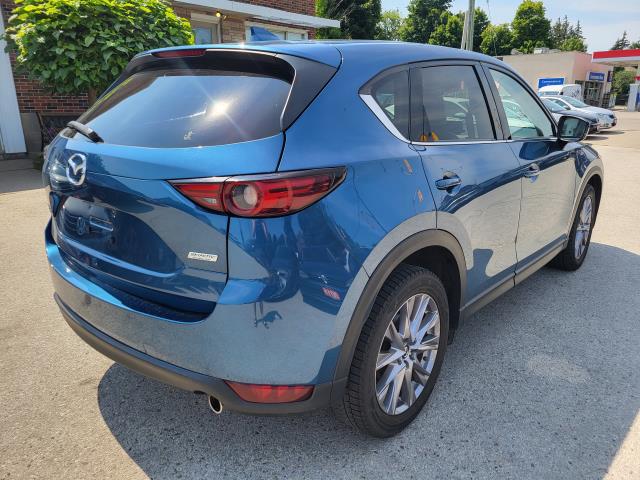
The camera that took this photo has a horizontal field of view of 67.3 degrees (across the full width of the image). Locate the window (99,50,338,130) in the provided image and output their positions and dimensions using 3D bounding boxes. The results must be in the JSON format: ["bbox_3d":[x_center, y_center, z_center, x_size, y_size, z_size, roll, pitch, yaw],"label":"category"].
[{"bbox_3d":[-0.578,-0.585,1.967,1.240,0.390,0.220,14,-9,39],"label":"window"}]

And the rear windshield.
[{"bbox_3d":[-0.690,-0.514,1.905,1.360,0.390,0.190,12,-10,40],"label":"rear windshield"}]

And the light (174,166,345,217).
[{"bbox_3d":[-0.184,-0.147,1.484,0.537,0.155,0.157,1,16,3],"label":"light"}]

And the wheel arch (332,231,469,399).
[{"bbox_3d":[0.320,0.233,1.945,0.140,0.520,0.980,12,20,40],"label":"wheel arch"}]

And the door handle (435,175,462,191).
[{"bbox_3d":[0.524,-0.233,1.953,0.050,0.050,0.195,14,21,39],"label":"door handle"}]

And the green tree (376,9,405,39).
[{"bbox_3d":[6.824,-17.875,48.481,6.000,9.818,6.000,2,16,7],"label":"green tree"}]

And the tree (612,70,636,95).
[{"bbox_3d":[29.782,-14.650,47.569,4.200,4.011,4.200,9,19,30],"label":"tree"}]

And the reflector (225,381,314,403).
[{"bbox_3d":[-0.169,0.503,1.602,0.302,0.075,0.060,1,15,7],"label":"reflector"}]

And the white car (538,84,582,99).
[{"bbox_3d":[14.242,-8.055,28.660,1.900,2.050,4.700,12,20,35],"label":"white car"}]

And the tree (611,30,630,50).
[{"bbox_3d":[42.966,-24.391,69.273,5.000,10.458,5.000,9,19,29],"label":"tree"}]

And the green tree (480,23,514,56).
[{"bbox_3d":[18.595,-18.020,51.254,4.200,9.500,4.200,12,20,40],"label":"green tree"}]

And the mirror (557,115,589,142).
[{"bbox_3d":[1.607,-0.702,3.030,0.200,0.165,0.130,12,20,40],"label":"mirror"}]

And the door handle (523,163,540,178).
[{"bbox_3d":[1.215,-0.393,2.744,0.055,0.055,0.220,12,20,40],"label":"door handle"}]

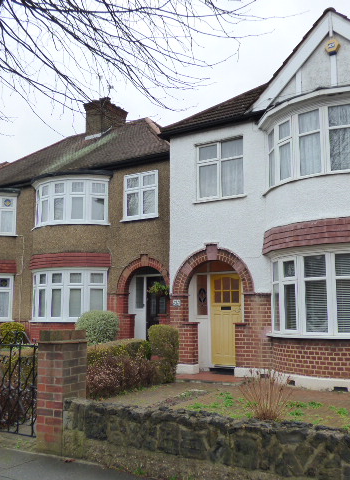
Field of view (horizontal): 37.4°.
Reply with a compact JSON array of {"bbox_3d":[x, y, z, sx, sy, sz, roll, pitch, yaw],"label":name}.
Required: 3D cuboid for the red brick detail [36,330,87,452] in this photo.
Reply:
[{"bbox_3d":[-1.128,1.461,5.150,0.363,1.133,0.352,-5,-9,32],"label":"red brick detail"}]

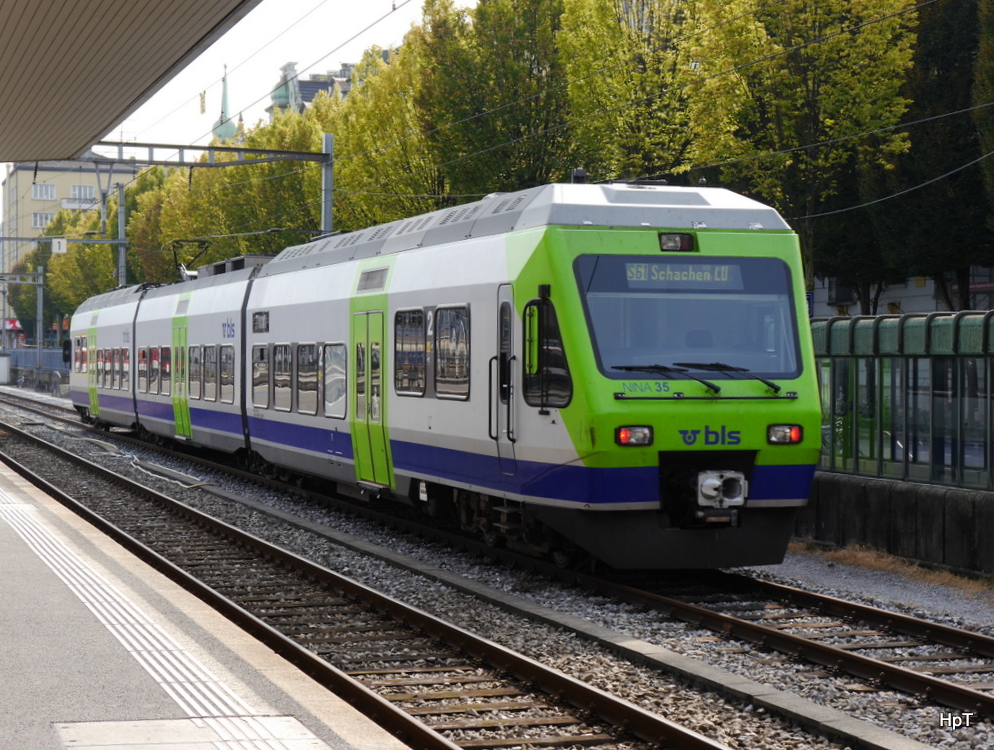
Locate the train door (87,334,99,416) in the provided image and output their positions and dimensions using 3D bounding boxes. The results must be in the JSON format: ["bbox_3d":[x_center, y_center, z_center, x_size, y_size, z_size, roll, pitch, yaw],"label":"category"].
[{"bbox_3d":[-11.675,0.025,57.032,0.120,2.300,1.600,0,1,-18],"label":"train door"}]

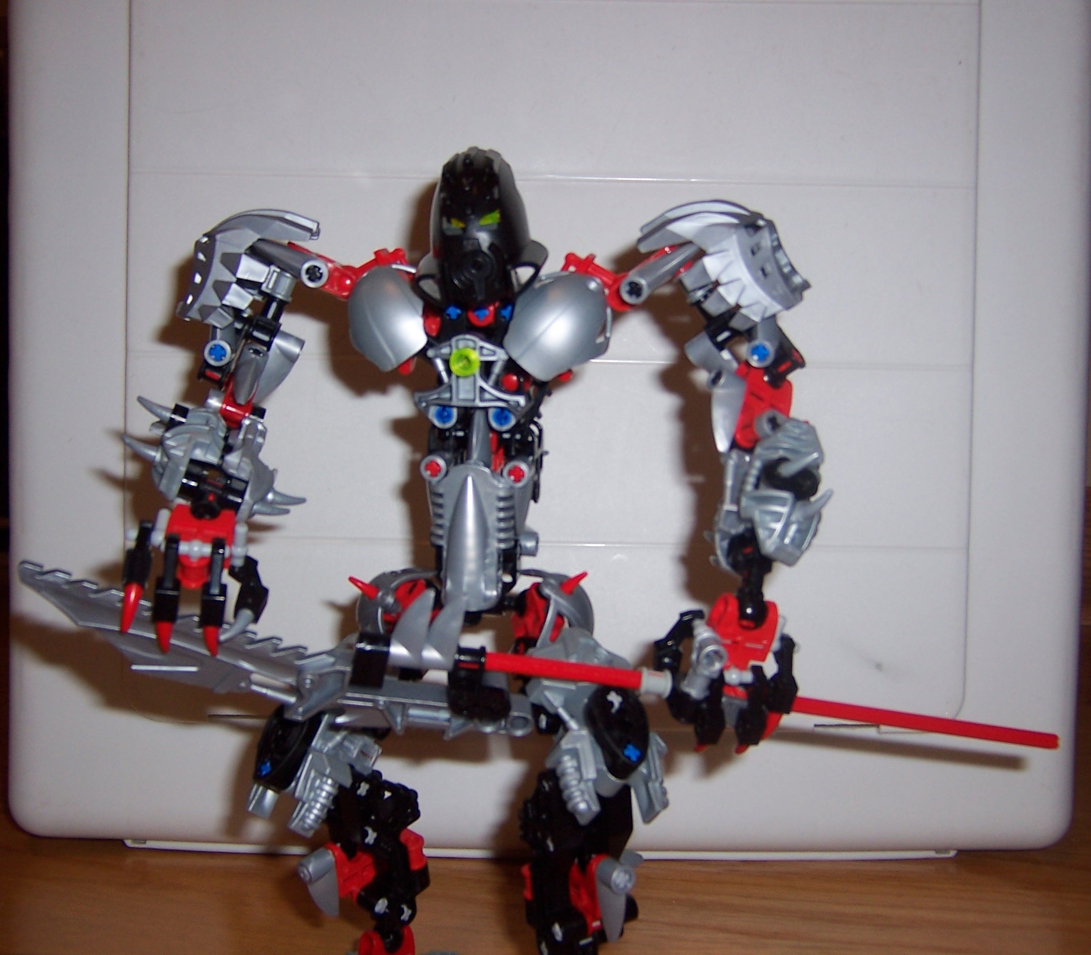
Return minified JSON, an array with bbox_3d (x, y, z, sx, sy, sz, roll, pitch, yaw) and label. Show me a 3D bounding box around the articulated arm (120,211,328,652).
[{"bbox_3d":[-0.091,-0.013,0.345,0.055,0.120,0.045,1,3,0],"label":"articulated arm"}]

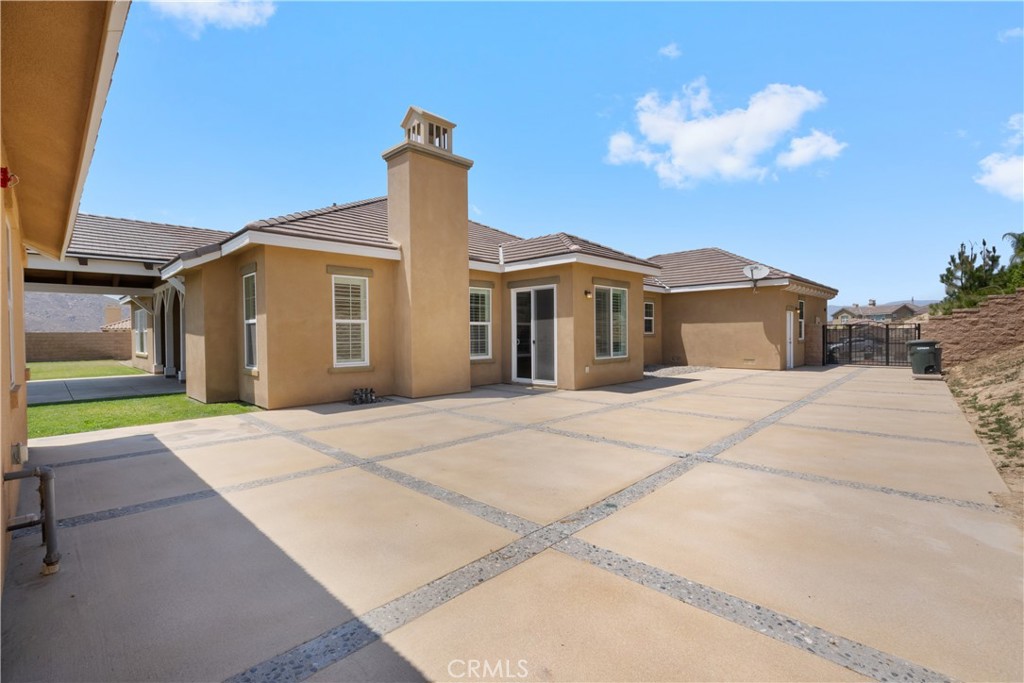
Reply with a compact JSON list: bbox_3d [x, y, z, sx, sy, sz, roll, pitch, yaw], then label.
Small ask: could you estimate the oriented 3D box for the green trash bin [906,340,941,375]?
[{"bbox_3d":[13.060,0.475,14.450,0.810,1.080,0.690,0,1,40],"label":"green trash bin"}]

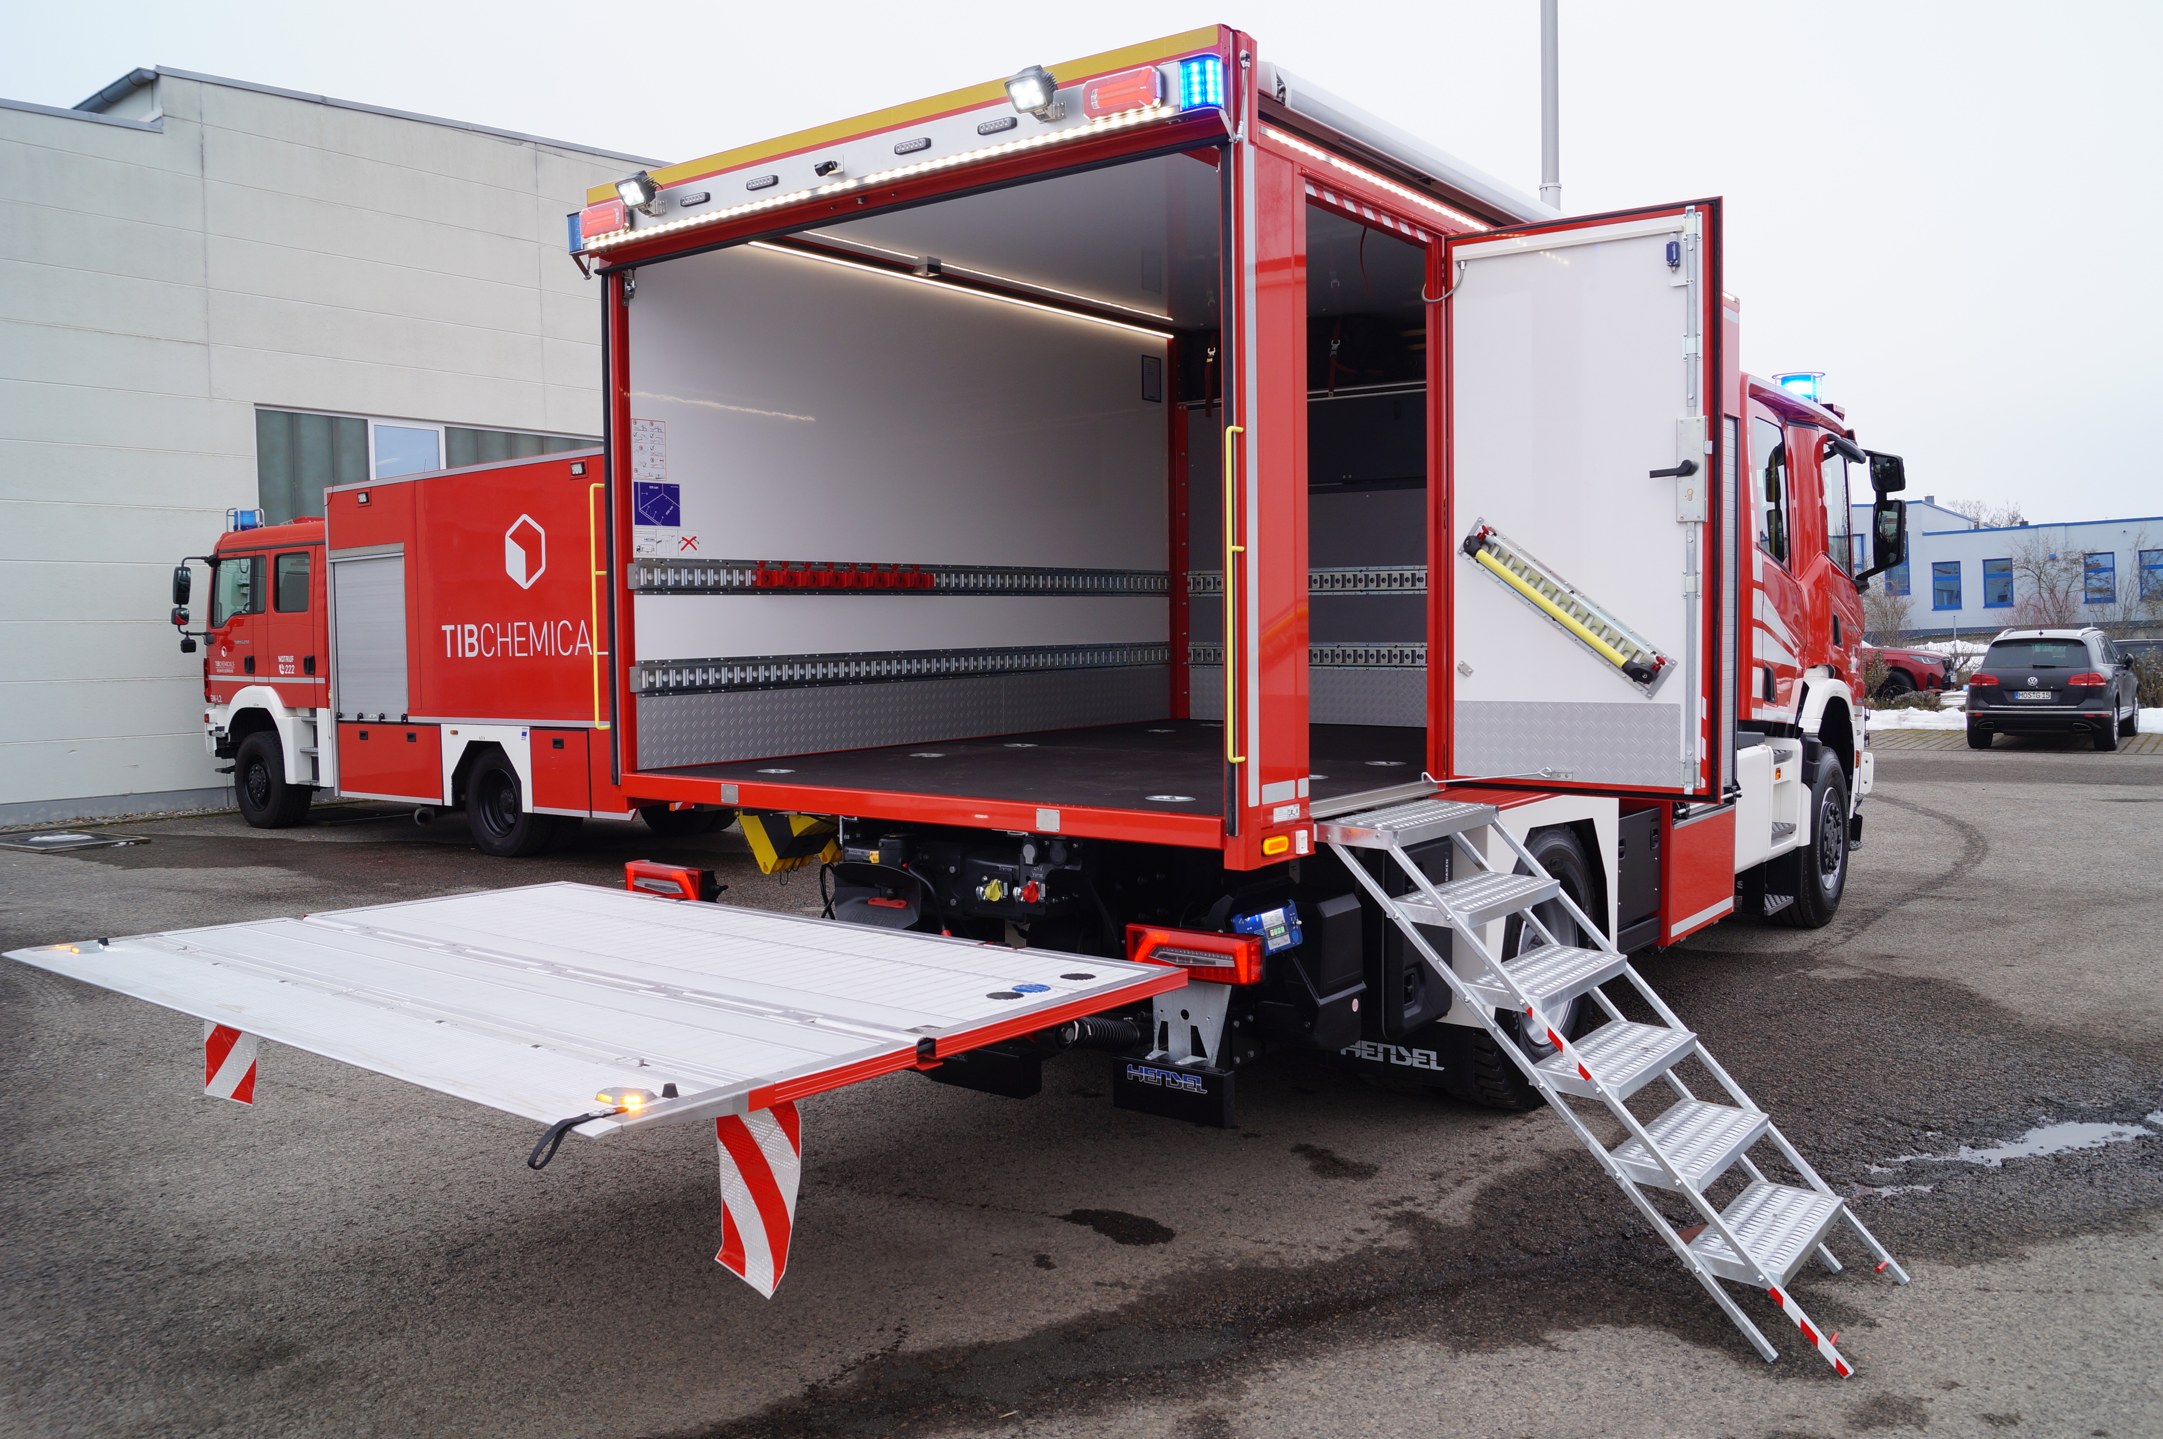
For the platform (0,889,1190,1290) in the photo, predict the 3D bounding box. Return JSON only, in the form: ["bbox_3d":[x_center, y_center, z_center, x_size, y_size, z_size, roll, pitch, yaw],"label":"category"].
[{"bbox_3d":[-1.216,0.750,3.975,2.450,0.410,1.630,2,5,36],"label":"platform"}]

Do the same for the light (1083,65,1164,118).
[{"bbox_3d":[0.099,-1.576,4.091,0.228,0.100,0.055,2,5,36],"label":"light"}]

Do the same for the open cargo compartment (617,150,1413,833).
[{"bbox_3d":[0.393,-0.810,6.109,2.450,1.920,3.360,2,5,36],"label":"open cargo compartment"}]

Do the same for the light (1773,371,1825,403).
[{"bbox_3d":[4.279,-1.973,9.655,0.290,0.220,0.290,2,5,36],"label":"light"}]

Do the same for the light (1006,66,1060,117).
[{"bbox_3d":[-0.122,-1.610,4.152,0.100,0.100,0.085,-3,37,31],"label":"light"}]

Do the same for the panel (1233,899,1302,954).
[{"bbox_3d":[0.526,0.604,4.584,0.065,0.130,0.320,-15,-6,36],"label":"panel"}]

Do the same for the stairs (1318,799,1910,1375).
[{"bbox_3d":[1.396,0.862,4.310,1.350,1.200,0.680,2,5,36],"label":"stairs"}]

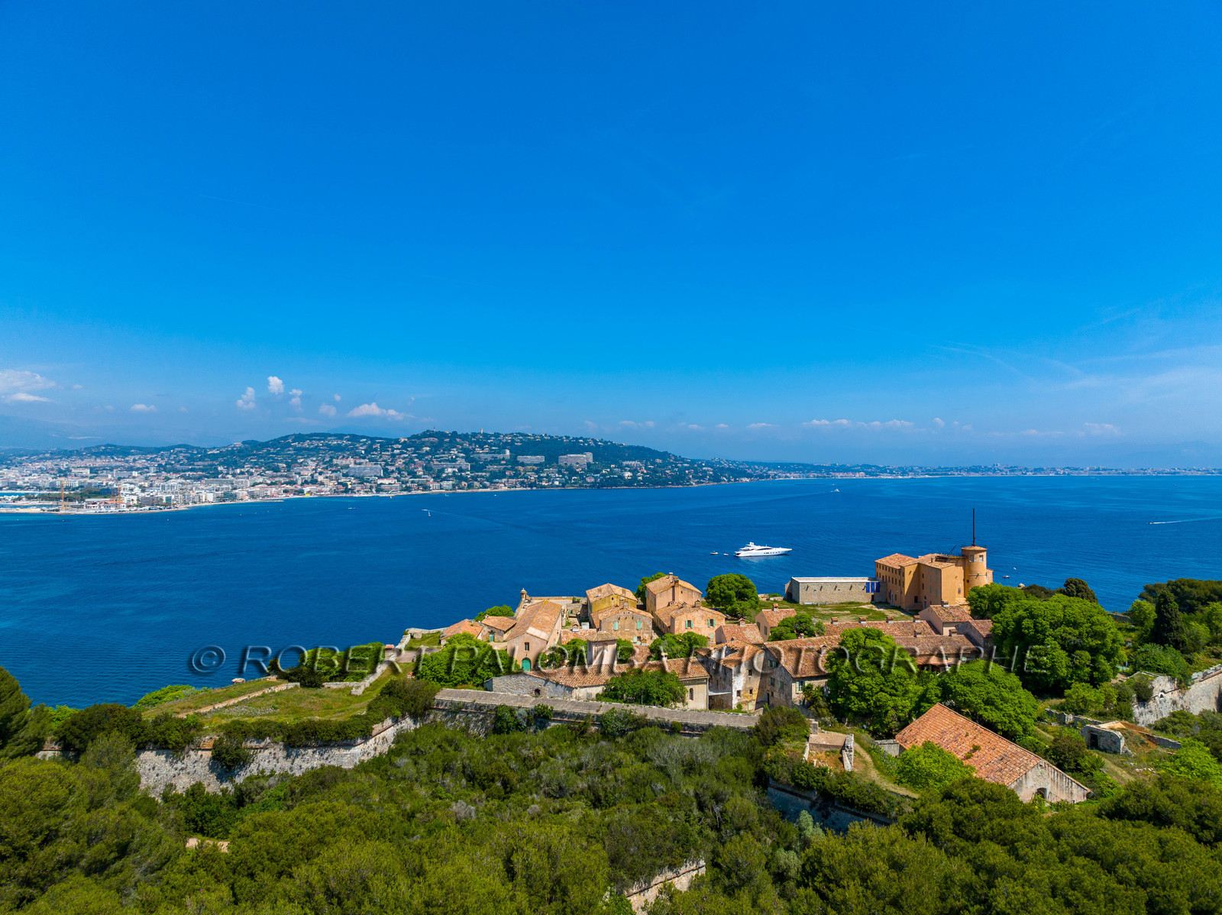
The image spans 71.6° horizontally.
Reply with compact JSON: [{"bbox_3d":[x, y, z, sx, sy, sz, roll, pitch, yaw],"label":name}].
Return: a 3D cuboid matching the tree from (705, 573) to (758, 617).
[{"bbox_3d":[31.200,35.700,220.000,13.800,10.700,13.200,0,-1,0],"label":"tree"}]

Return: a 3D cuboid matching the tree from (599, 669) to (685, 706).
[{"bbox_3d":[5.330,39.780,145.430,14.460,6.900,9.980,0,0,2],"label":"tree"}]

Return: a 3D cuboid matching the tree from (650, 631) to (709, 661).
[{"bbox_3d":[14.310,40.100,177.450,12.550,7.140,9.980,0,0,5],"label":"tree"}]

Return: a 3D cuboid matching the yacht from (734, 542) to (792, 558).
[{"bbox_3d":[111.300,66.300,617.000,43.000,11.000,8.500,0,-1,-15],"label":"yacht"}]

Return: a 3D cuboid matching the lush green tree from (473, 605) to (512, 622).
[{"bbox_3d":[-28.000,37.600,201.000,9.300,5.900,8.500,0,-1,0],"label":"lush green tree"}]

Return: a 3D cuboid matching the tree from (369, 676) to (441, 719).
[{"bbox_3d":[-32.100,36.900,132.000,10.900,5.800,8.500,0,-1,0],"label":"tree"}]

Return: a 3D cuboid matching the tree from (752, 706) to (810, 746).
[{"bbox_3d":[24.151,38.103,119.978,7.600,5.690,6.800,0,0,11],"label":"tree"}]

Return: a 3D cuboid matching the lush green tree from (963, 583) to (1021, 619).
[{"bbox_3d":[97.783,37.172,215.959,13.600,10.269,12.500,0,0,24],"label":"lush green tree"}]

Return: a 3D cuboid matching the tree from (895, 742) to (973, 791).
[{"bbox_3d":[38.000,36.300,99.500,9.100,5.800,8.200,0,-1,0],"label":"tree"}]

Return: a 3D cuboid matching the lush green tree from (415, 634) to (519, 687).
[{"bbox_3d":[-28.420,39.080,166.950,20.110,8.670,14.700,0,0,-10],"label":"lush green tree"}]

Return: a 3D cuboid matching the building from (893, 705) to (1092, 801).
[{"bbox_3d":[46.619,37.172,105.588,12.323,6.659,21.510,0,0,-9],"label":"building"}]

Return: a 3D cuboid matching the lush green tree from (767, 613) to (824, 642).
[{"bbox_3d":[37.700,35.700,172.000,11.400,8.000,10.000,0,-1,0],"label":"lush green tree"}]

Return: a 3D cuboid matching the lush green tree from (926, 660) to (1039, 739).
[{"bbox_3d":[58.100,37.340,132.300,17.250,11.560,15.750,0,-1,24],"label":"lush green tree"}]

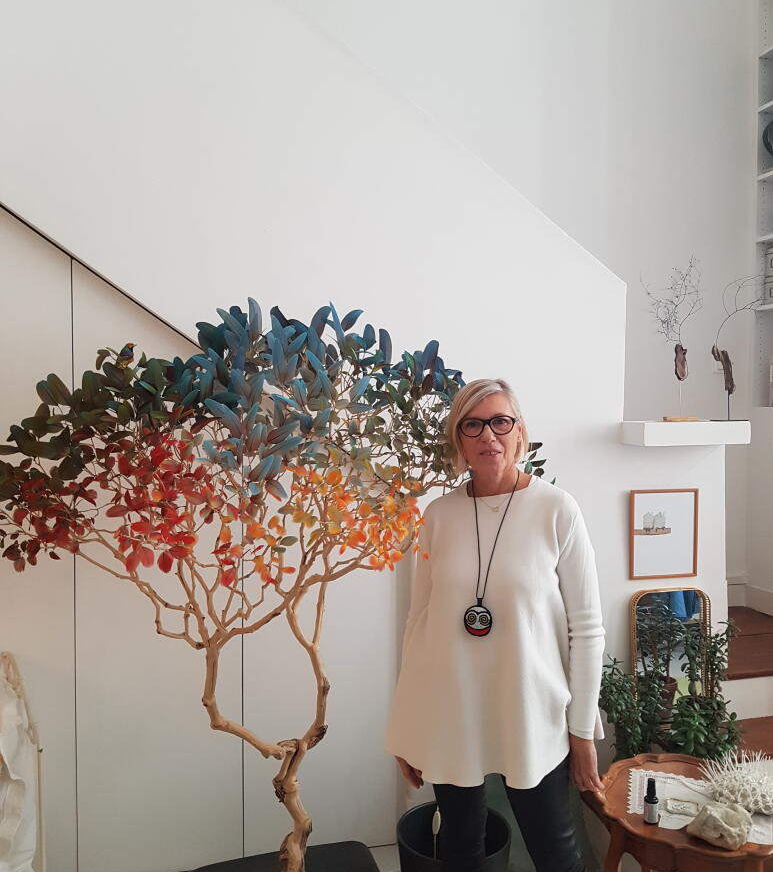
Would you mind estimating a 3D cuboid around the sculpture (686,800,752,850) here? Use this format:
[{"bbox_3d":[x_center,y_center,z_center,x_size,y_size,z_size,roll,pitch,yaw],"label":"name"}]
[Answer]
[{"bbox_3d":[0.815,0.939,1.904,0.155,0.070,0.130,0,1,22],"label":"sculpture"}]

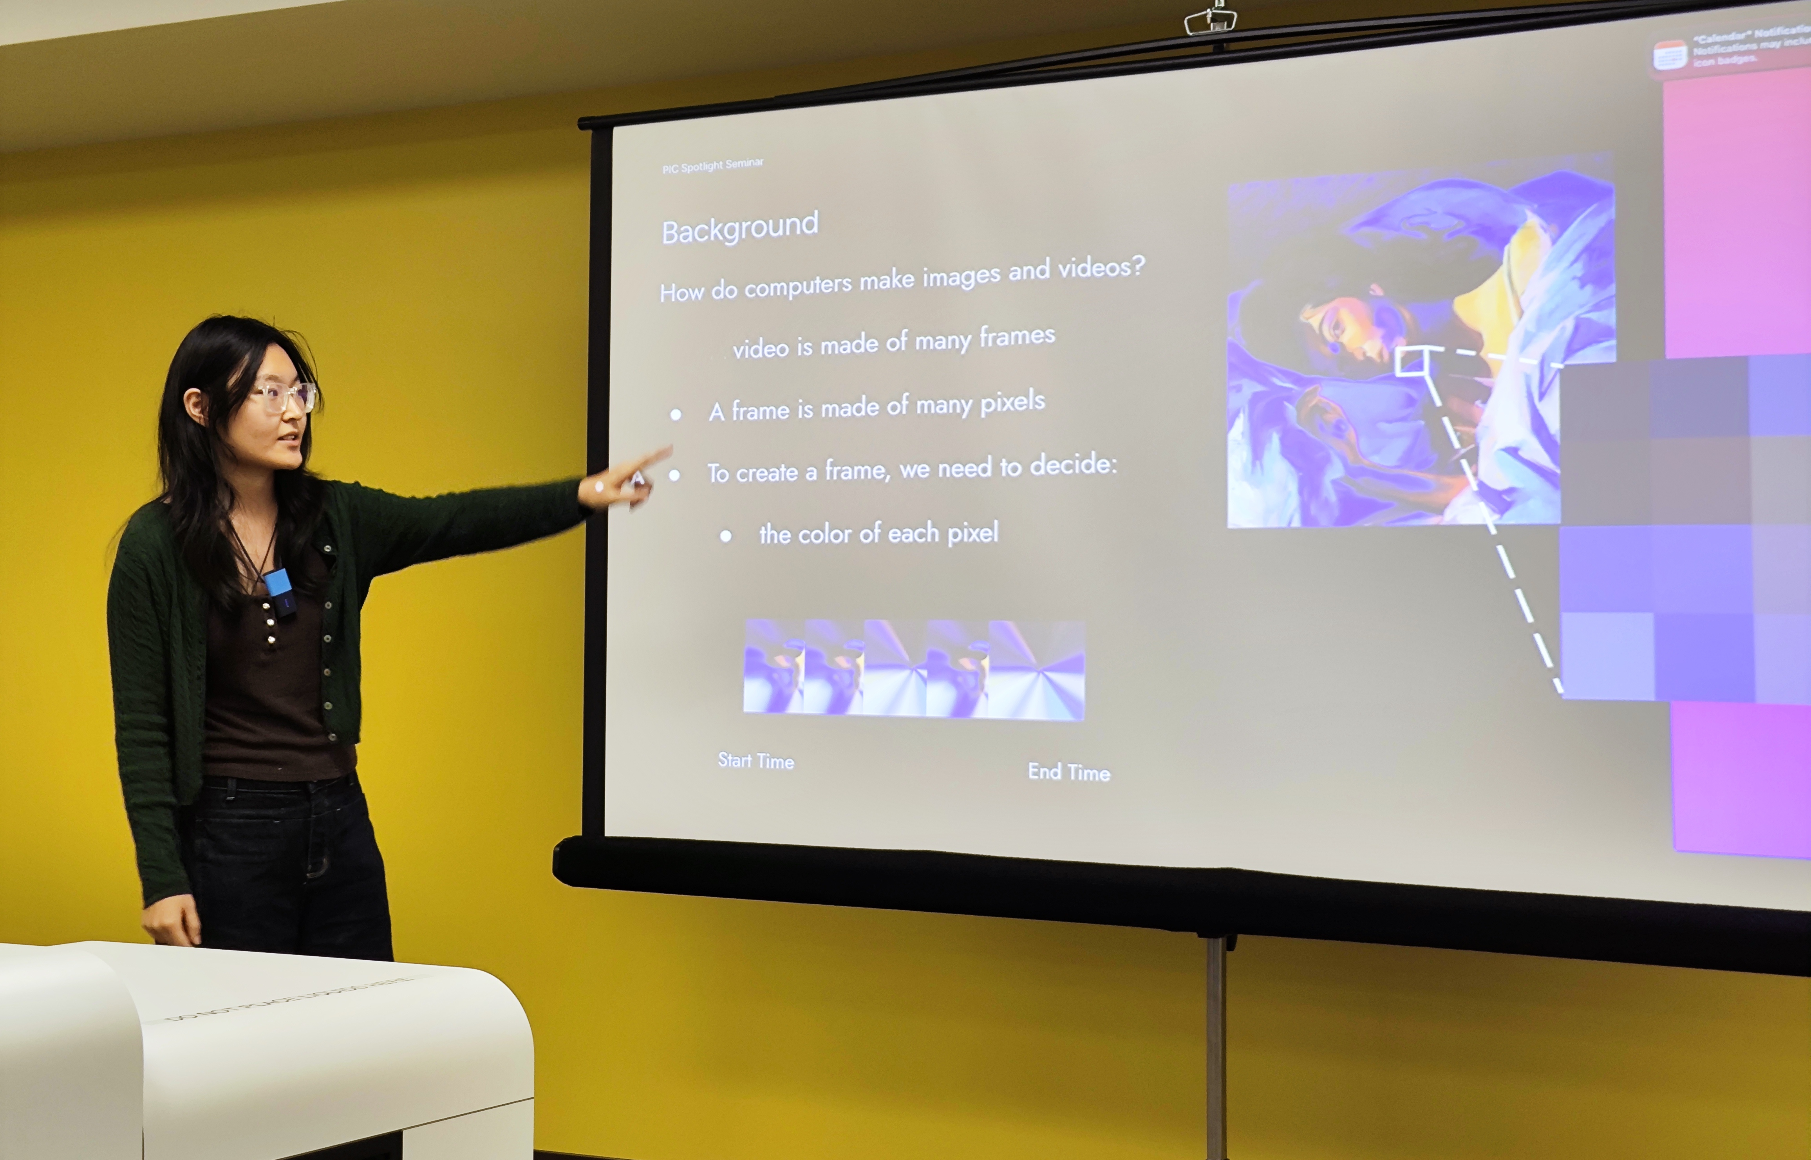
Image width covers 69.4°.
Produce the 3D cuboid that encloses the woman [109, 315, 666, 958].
[{"bbox_3d":[-0.745,0.417,1.785,0.800,1.640,0.490,-1,-2,41],"label":"woman"}]

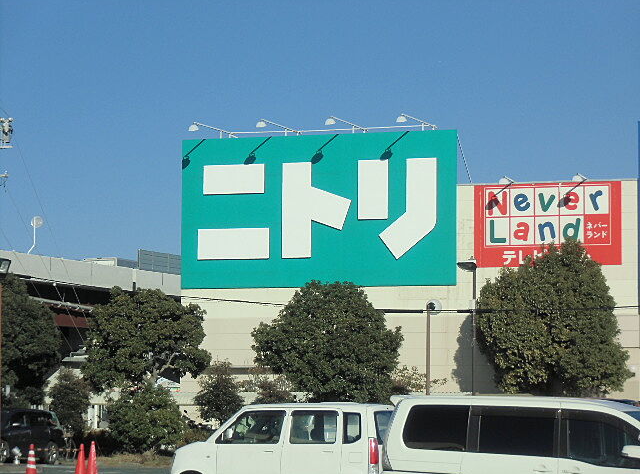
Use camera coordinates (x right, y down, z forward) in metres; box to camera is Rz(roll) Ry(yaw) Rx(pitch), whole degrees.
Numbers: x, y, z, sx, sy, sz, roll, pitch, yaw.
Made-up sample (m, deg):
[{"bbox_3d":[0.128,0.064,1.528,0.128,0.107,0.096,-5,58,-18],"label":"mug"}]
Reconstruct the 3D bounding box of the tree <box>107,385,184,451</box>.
[{"bbox_3d":[-5.985,6.260,78.000,2.570,2.400,2.570,0,-4,0],"label":"tree"}]

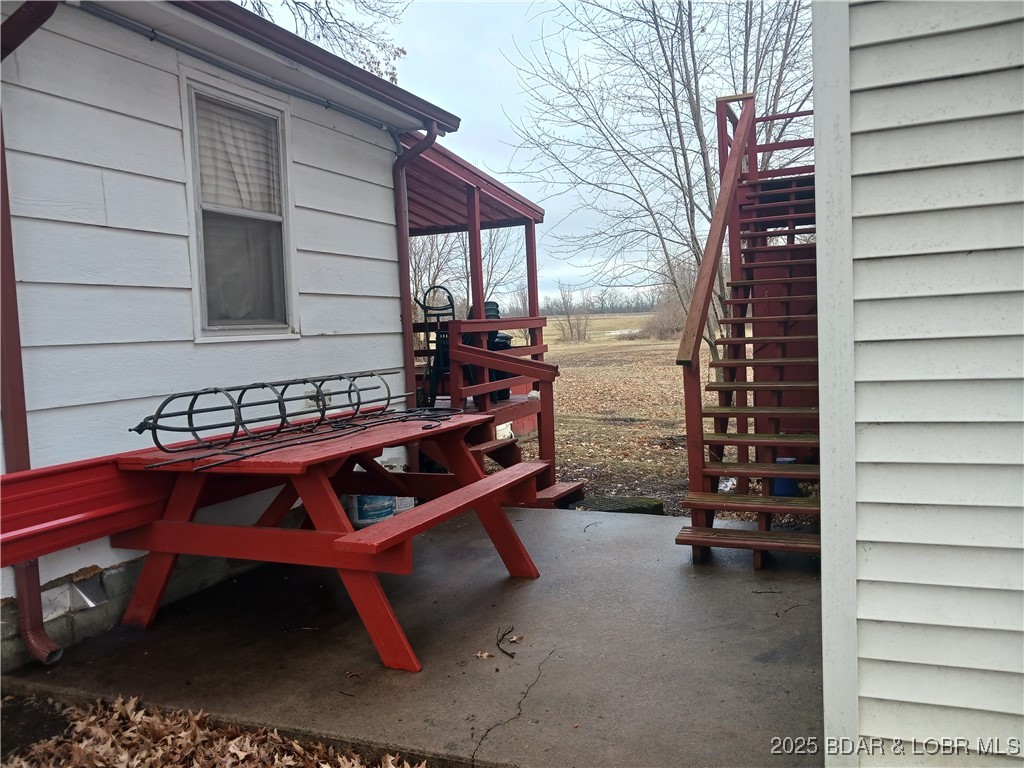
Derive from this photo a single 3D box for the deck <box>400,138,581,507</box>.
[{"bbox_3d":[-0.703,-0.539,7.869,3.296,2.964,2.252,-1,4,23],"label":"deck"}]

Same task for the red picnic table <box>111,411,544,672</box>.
[{"bbox_3d":[-0.949,0.726,4.334,1.758,0.917,1.843,-1,4,24],"label":"red picnic table"}]

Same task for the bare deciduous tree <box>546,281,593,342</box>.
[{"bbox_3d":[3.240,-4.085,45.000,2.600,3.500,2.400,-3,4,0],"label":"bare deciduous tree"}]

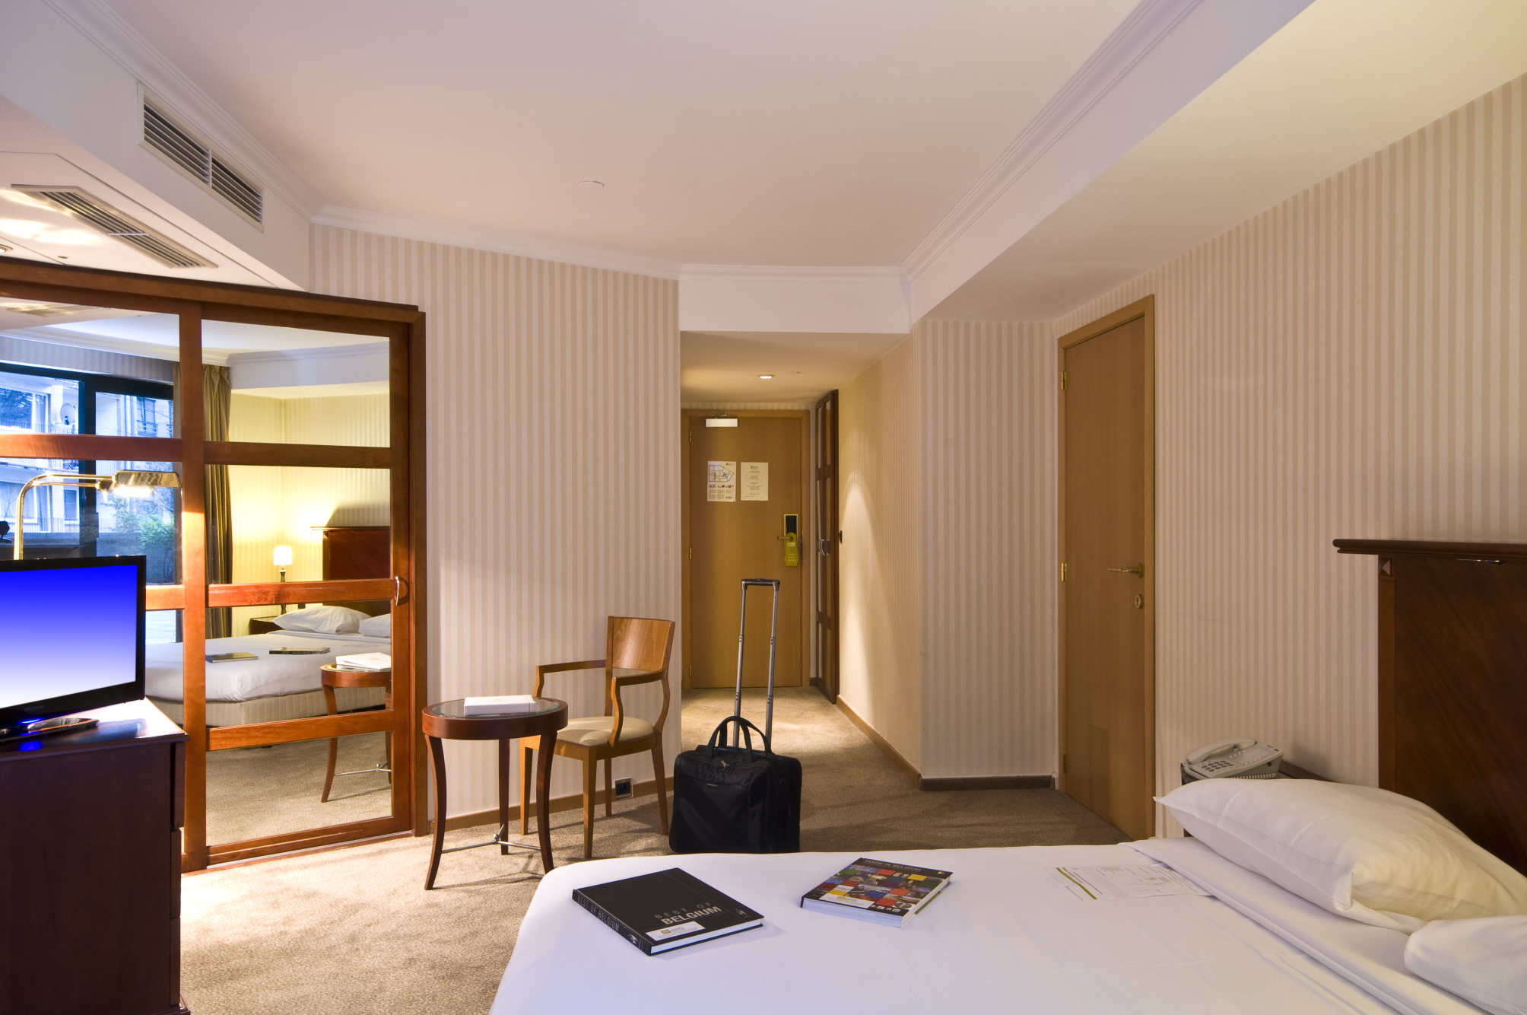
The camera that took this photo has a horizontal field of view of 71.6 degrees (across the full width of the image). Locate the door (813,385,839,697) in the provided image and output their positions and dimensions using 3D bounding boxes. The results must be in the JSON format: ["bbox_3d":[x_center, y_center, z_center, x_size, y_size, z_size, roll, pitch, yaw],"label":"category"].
[{"bbox_3d":[0.440,0.280,7.529,0.040,2.100,0.860,0,-1,-5],"label":"door"}]

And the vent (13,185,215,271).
[{"bbox_3d":[-1.860,-0.818,3.112,0.170,0.030,0.880,0,-1,-5],"label":"vent"}]

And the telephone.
[{"bbox_3d":[1.374,0.728,3.102,0.222,0.096,0.175,0,-1,-15],"label":"telephone"}]

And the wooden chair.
[{"bbox_3d":[-0.643,0.871,4.170,0.510,0.836,0.480,-1,-1,44],"label":"wooden chair"}]

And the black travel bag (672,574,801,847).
[{"bbox_3d":[-0.099,0.775,3.963,0.385,1.020,0.300,-1,-1,36],"label":"black travel bag"}]

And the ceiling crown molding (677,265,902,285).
[{"bbox_3d":[0.144,-1.071,4.848,1.030,0.060,0.075,0,-1,-5],"label":"ceiling crown molding"}]

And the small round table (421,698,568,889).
[{"bbox_3d":[-0.938,0.992,3.707,0.495,0.583,0.495,0,-1,0],"label":"small round table"}]

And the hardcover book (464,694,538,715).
[{"bbox_3d":[-0.914,0.684,3.673,0.232,0.030,0.168,0,-1,-16],"label":"hardcover book"}]

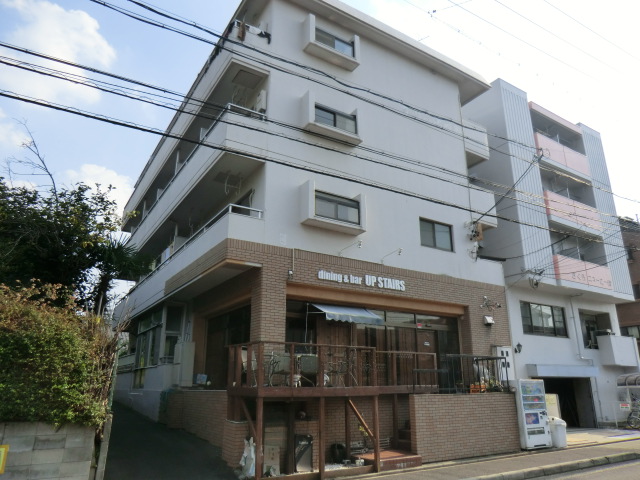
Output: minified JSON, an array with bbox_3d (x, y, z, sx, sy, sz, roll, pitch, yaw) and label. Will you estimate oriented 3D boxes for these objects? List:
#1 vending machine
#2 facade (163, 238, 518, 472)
[{"bbox_3d":[6.125,5.192,13.282,1.160,1.830,0.720,11,-21,-29],"label":"vending machine"},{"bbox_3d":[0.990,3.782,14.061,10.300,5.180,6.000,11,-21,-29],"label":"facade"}]

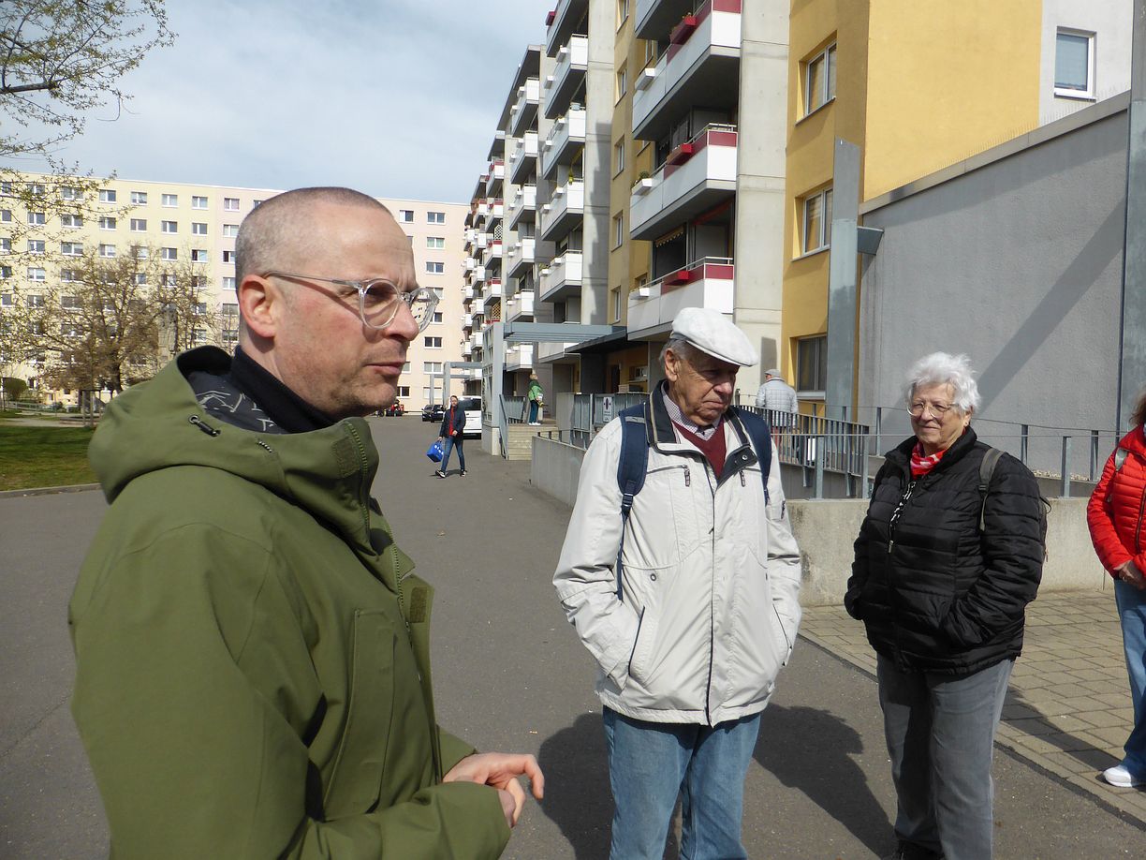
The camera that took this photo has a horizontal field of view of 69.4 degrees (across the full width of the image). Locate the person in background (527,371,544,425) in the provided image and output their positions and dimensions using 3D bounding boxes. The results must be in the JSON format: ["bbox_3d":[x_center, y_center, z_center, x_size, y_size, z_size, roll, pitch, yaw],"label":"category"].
[{"bbox_3d":[-1.196,-0.948,26.100,0.480,1.640,0.500,1,2,-5],"label":"person in background"}]

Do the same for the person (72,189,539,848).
[{"bbox_3d":[-0.275,0.620,0.920,0.500,1.770,0.600,1,2,-4],"label":"person"}]

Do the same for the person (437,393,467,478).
[{"bbox_3d":[-2.637,0.136,18.000,0.560,1.760,0.620,3,2,38],"label":"person"}]

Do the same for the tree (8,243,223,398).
[{"bbox_3d":[-26.796,-5.620,48.000,11.000,10.500,10.500,0,2,-29],"label":"tree"}]

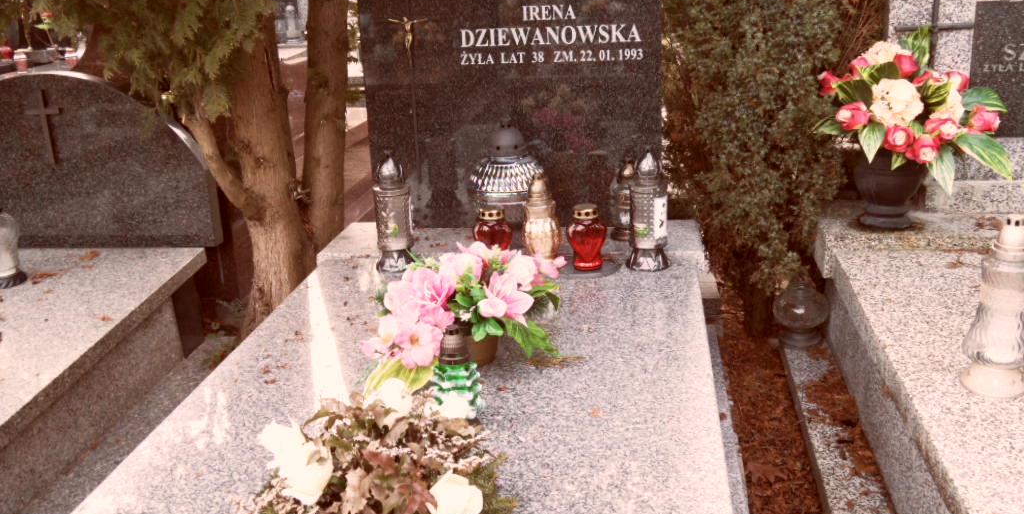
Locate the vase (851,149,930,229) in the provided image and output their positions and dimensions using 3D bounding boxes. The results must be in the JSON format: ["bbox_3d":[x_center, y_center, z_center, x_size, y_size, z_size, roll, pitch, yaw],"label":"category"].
[{"bbox_3d":[0.962,-0.175,2.400,0.183,0.175,0.183,0,19,9],"label":"vase"}]

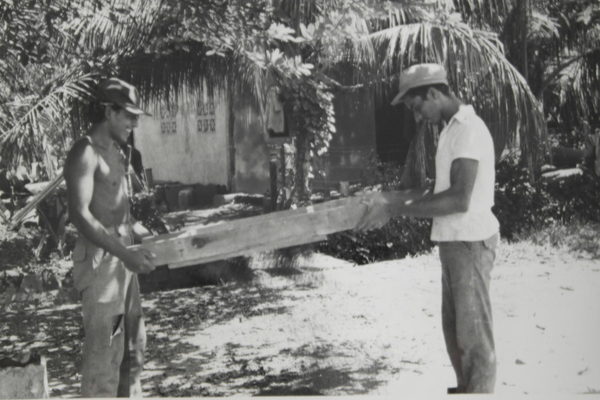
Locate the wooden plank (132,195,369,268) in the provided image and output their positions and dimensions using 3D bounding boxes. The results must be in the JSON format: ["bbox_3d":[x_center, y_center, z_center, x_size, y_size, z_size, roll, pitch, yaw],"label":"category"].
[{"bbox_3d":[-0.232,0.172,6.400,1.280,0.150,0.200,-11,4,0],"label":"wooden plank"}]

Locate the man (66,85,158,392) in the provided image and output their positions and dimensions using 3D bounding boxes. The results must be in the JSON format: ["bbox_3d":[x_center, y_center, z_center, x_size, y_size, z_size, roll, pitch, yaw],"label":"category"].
[{"bbox_3d":[-0.935,0.235,6.350,0.480,1.680,0.500,2,4,33],"label":"man"}]

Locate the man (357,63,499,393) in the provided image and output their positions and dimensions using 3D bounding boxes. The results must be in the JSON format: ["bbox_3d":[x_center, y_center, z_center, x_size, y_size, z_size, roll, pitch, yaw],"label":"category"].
[{"bbox_3d":[0.638,0.153,6.420,0.700,1.680,0.500,0,4,2],"label":"man"}]

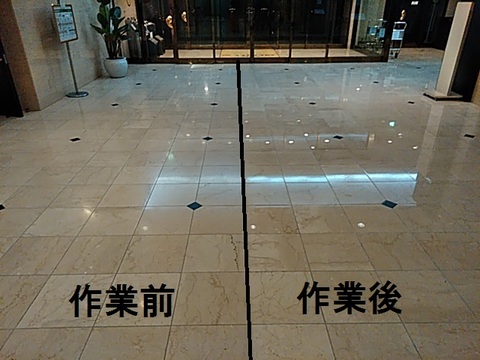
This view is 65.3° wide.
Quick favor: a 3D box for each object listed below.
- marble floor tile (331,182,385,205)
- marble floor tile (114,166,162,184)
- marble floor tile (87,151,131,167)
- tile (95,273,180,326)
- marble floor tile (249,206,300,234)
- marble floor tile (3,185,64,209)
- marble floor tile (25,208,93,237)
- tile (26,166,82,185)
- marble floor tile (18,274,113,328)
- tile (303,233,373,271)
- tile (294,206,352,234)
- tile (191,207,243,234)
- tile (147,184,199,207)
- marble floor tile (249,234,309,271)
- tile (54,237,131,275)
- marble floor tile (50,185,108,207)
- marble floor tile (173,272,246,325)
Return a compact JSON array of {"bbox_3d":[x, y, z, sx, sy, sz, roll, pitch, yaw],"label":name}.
[{"bbox_3d":[1.026,0.119,3.273,0.398,0.020,0.412,-1,26,-1],"label":"marble floor tile"},{"bbox_3d":[-0.984,-0.043,3.636,0.400,0.020,0.416,-1,26,-1],"label":"marble floor tile"},{"bbox_3d":[-1.385,-0.220,4.004,0.398,0.020,0.412,-1,26,-1],"label":"marble floor tile"},{"bbox_3d":[-0.550,0.669,2.111,0.397,0.016,0.413,-1,26,-1],"label":"tile"},{"bbox_3d":[0.232,0.303,2.864,0.397,0.016,0.413,-1,26,-1],"label":"marble floor tile"},{"bbox_3d":[-1.782,0.145,3.250,0.400,0.020,0.416,-1,26,-1],"label":"marble floor tile"},{"bbox_3d":[-1.367,0.321,2.872,0.400,0.020,0.412,-1,26,-1],"label":"marble floor tile"},{"bbox_3d":[-1.788,-0.036,3.628,0.400,0.020,0.416,-1,26,-1],"label":"tile"},{"bbox_3d":[-0.947,0.673,2.107,0.397,0.016,0.413,-1,26,-1],"label":"marble floor tile"},{"bbox_3d":[0.641,0.484,2.522,0.400,0.020,0.416,-1,26,-1],"label":"tile"},{"bbox_3d":[0.631,0.303,2.891,0.398,0.020,0.412,-1,26,-1],"label":"tile"},{"bbox_3d":[-0.169,0.311,2.890,0.400,0.020,0.416,-1,26,-1],"label":"tile"},{"bbox_3d":[-0.573,0.133,3.256,0.400,0.020,0.412,-1,26,-1],"label":"tile"},{"bbox_3d":[0.236,0.487,2.510,0.398,0.020,0.412,-1,26,-1],"label":"marble floor tile"},{"bbox_3d":[-0.963,0.497,2.498,0.398,0.020,0.412,-1,26,-1],"label":"tile"},{"bbox_3d":[-1.373,0.141,3.247,0.400,0.020,0.412,-1,26,-1],"label":"marble floor tile"},{"bbox_3d":[-0.153,0.665,2.115,0.397,0.016,0.413,-1,26,-1],"label":"marble floor tile"}]

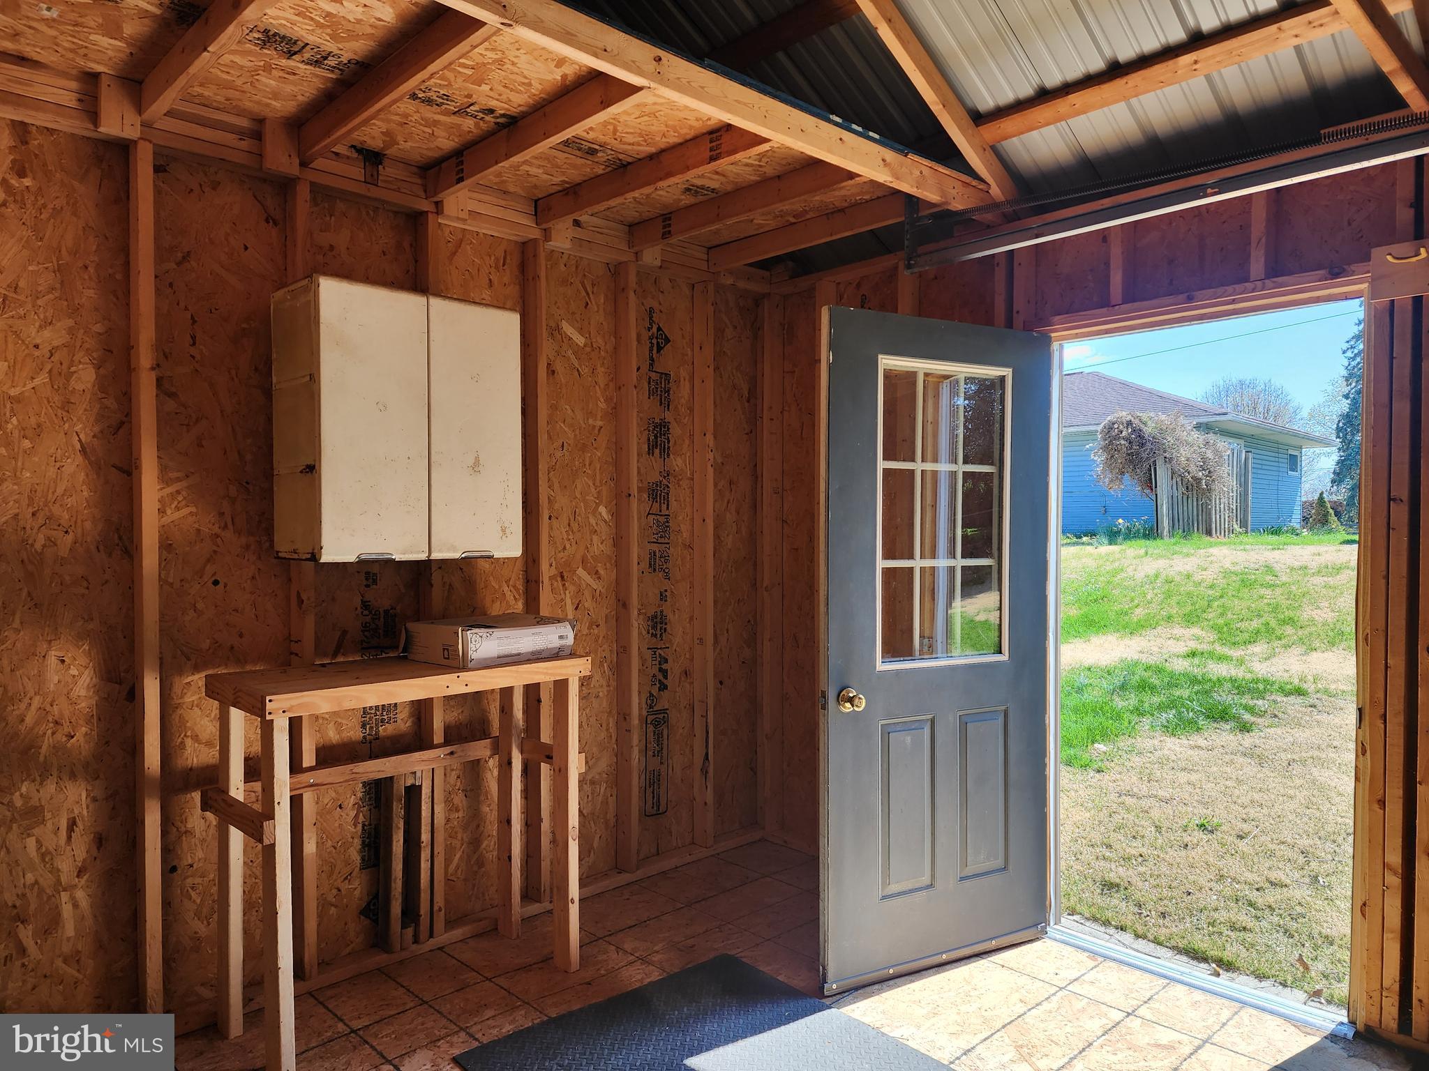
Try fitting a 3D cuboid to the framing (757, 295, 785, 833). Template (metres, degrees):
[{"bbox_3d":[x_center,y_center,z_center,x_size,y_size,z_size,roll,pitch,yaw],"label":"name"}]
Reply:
[{"bbox_3d":[0.257,0.115,4.189,0.089,2.344,0.042,-1,1,-45],"label":"framing"}]

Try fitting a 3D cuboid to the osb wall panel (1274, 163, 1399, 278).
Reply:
[{"bbox_3d":[1.776,-0.901,2.731,0.014,0.275,0.320,-1,1,-45],"label":"osb wall panel"}]

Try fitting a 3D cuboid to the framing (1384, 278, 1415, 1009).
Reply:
[{"bbox_3d":[1.871,0.276,2.584,0.089,2.120,0.038,-1,1,-45],"label":"framing"}]

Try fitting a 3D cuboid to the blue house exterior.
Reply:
[{"bbox_3d":[10.682,-2.480,28.278,11.300,4.700,10.865,1,1,43],"label":"blue house exterior"}]

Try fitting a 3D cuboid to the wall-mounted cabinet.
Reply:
[{"bbox_3d":[-0.922,-0.311,2.808,0.622,0.747,0.308,-1,1,-45],"label":"wall-mounted cabinet"}]

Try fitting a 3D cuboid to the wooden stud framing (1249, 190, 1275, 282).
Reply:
[{"bbox_3d":[1.624,-0.882,2.811,0.089,0.270,0.038,-1,1,-45],"label":"wooden stud framing"}]

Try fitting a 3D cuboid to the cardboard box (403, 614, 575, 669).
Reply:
[{"bbox_3d":[-0.697,0.322,2.937,0.323,0.111,0.377,1,1,43],"label":"cardboard box"}]

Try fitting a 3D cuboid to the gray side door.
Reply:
[{"bbox_3d":[0.712,0.341,2.988,0.875,2.020,0.044,-1,1,-26],"label":"gray side door"}]

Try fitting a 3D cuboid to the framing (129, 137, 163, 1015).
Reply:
[{"bbox_3d":[-1.506,0.145,2.513,0.038,2.344,0.089,-1,1,-45],"label":"framing"}]

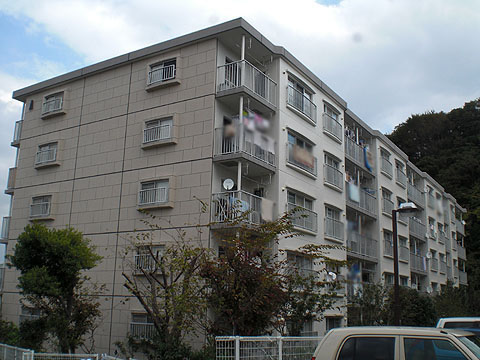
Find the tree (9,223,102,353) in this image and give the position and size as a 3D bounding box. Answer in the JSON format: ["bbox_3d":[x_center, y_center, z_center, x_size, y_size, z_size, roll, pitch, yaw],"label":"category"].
[{"bbox_3d":[-6.135,3.903,17.443,3.056,4.802,3.056,6,-14,-18],"label":"tree"}]

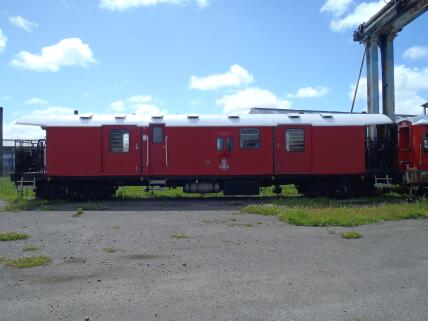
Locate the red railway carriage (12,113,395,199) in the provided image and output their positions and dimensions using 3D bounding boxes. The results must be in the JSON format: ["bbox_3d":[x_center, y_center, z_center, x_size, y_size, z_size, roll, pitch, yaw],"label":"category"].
[{"bbox_3d":[-0.328,-0.216,15.184,15.450,3.550,2.620,0,0,-2],"label":"red railway carriage"}]

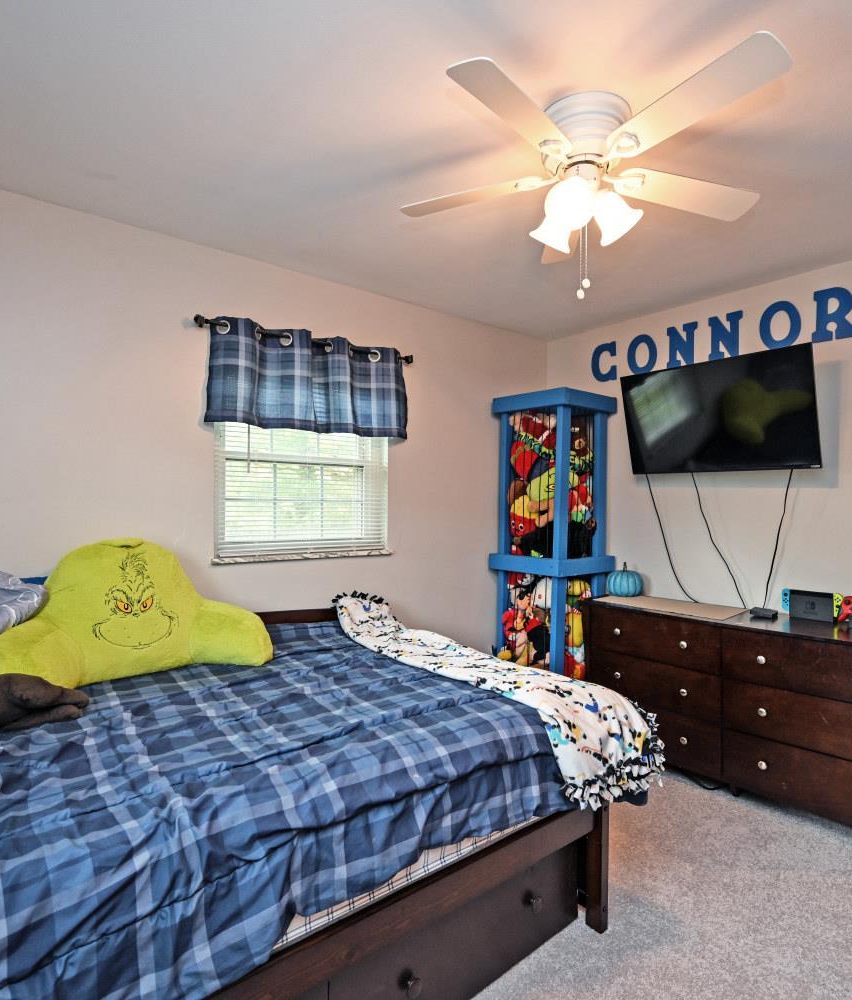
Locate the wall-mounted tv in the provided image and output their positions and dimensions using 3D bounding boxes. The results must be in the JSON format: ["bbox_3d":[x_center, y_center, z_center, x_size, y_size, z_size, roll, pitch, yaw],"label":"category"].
[{"bbox_3d":[1.400,-0.402,2.835,0.065,0.525,0.910,-17,10,-38],"label":"wall-mounted tv"}]

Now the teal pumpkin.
[{"bbox_3d":[1.061,0.447,3.105,0.190,0.180,0.190,1,0,-38],"label":"teal pumpkin"}]

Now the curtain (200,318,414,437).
[{"bbox_3d":[-0.518,-0.557,2.798,1.063,0.453,0.100,1,0,-38],"label":"curtain"}]

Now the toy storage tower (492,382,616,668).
[{"bbox_3d":[0.778,0.383,3.487,0.497,1.974,0.497,1,0,-38],"label":"toy storage tower"}]

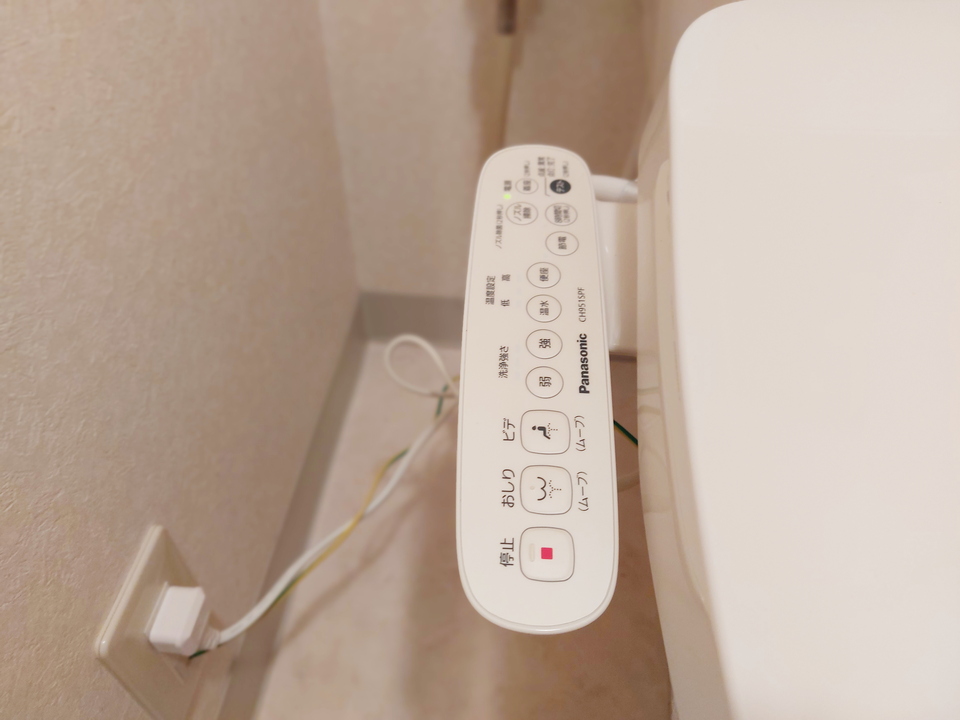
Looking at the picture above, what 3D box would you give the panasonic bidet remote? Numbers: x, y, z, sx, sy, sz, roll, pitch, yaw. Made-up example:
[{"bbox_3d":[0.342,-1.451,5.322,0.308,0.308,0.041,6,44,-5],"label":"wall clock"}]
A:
[{"bbox_3d":[0.028,-0.007,0.347,0.072,0.026,0.285,1,57,2],"label":"panasonic bidet remote"}]

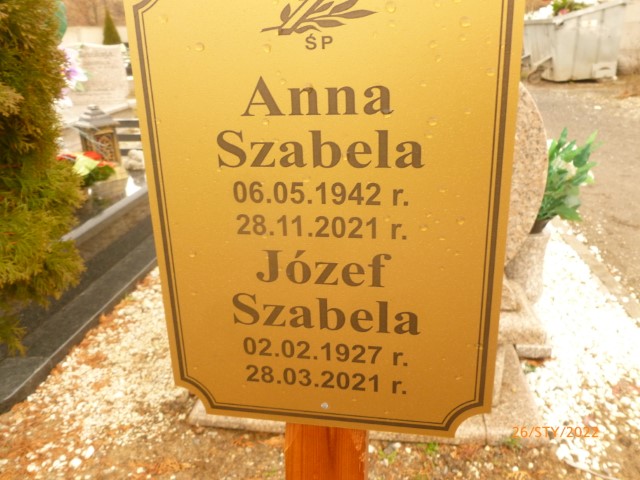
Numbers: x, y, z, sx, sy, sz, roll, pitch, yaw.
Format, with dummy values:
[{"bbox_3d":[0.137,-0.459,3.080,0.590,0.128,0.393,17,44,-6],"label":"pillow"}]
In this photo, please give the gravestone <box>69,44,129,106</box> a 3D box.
[{"bbox_3d":[-2.606,-1.944,6.100,0.620,0.640,0.140,-4,22,-7],"label":"gravestone"}]

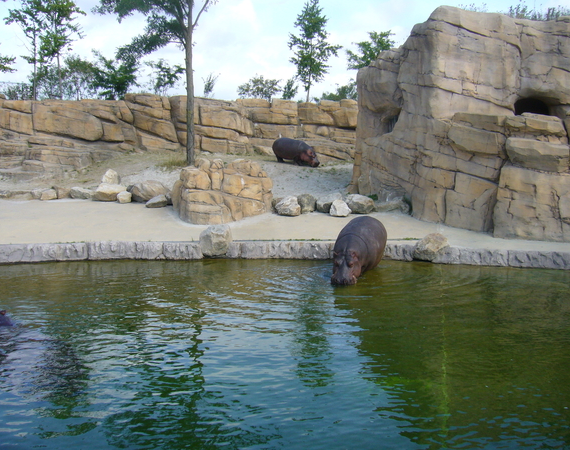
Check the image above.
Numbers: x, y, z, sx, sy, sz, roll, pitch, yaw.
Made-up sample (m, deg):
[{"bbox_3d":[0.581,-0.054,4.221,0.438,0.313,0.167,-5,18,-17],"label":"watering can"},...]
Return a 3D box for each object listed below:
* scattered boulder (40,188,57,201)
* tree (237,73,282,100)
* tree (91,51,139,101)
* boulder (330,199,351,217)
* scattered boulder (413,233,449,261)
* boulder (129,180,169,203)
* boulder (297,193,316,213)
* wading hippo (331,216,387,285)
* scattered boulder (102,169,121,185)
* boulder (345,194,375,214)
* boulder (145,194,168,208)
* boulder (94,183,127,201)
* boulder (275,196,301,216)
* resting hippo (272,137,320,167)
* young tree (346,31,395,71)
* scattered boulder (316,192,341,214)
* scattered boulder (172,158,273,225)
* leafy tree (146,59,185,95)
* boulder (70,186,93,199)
[{"bbox_3d":[-10.720,-1.382,27.500,0.750,0.500,0.600,-3,8,-20],"label":"scattered boulder"},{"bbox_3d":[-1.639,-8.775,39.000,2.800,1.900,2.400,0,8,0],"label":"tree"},{"bbox_3d":[-10.896,-9.482,39.000,3.000,3.400,2.700,-2,8,-15],"label":"tree"},{"bbox_3d":[2.058,-0.632,22.300,0.760,0.600,0.550,0,8,0],"label":"boulder"},{"bbox_3d":[3.809,0.552,15.690,0.871,0.698,0.729,0,8,0],"label":"scattered boulder"},{"bbox_3d":[-5.684,-1.433,25.542,1.679,0.881,1.325,-2,8,-12],"label":"boulder"},{"bbox_3d":[0.785,-0.773,21.633,0.643,0.703,0.599,0,8,2],"label":"boulder"},{"bbox_3d":[2.005,0.742,15.800,1.200,1.450,2.900,3,8,18],"label":"wading hippo"},{"bbox_3d":[-7.504,-2.024,26.281,0.772,0.801,0.650,-2,9,-16],"label":"scattered boulder"},{"bbox_3d":[2.919,-0.787,23.300,1.050,0.700,0.800,0,8,0],"label":"boulder"},{"bbox_3d":[-5.295,-0.968,25.000,0.870,0.500,0.620,-2,8,-12],"label":"boulder"},{"bbox_3d":[-7.494,-1.420,26.015,1.350,0.719,1.229,-2,9,-16],"label":"boulder"},{"bbox_3d":[0.121,-0.653,20.950,0.853,0.664,0.747,0,8,0],"label":"boulder"},{"bbox_3d":[0.537,-3.730,31.000,2.550,1.350,1.000,6,10,38],"label":"resting hippo"},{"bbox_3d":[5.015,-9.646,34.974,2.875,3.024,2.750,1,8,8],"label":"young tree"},{"bbox_3d":[1.704,-0.833,23.500,0.950,0.660,0.800,0,8,0],"label":"scattered boulder"},{"bbox_3d":[-2.022,-1.139,19.616,3.118,2.011,2.639,-1,8,-6],"label":"scattered boulder"},{"bbox_3d":[-6.892,-8.509,35.140,2.216,2.205,2.137,-2,8,-11],"label":"leafy tree"},{"bbox_3d":[-8.920,-1.423,26.656,1.029,0.539,0.788,-3,9,-18],"label":"boulder"}]

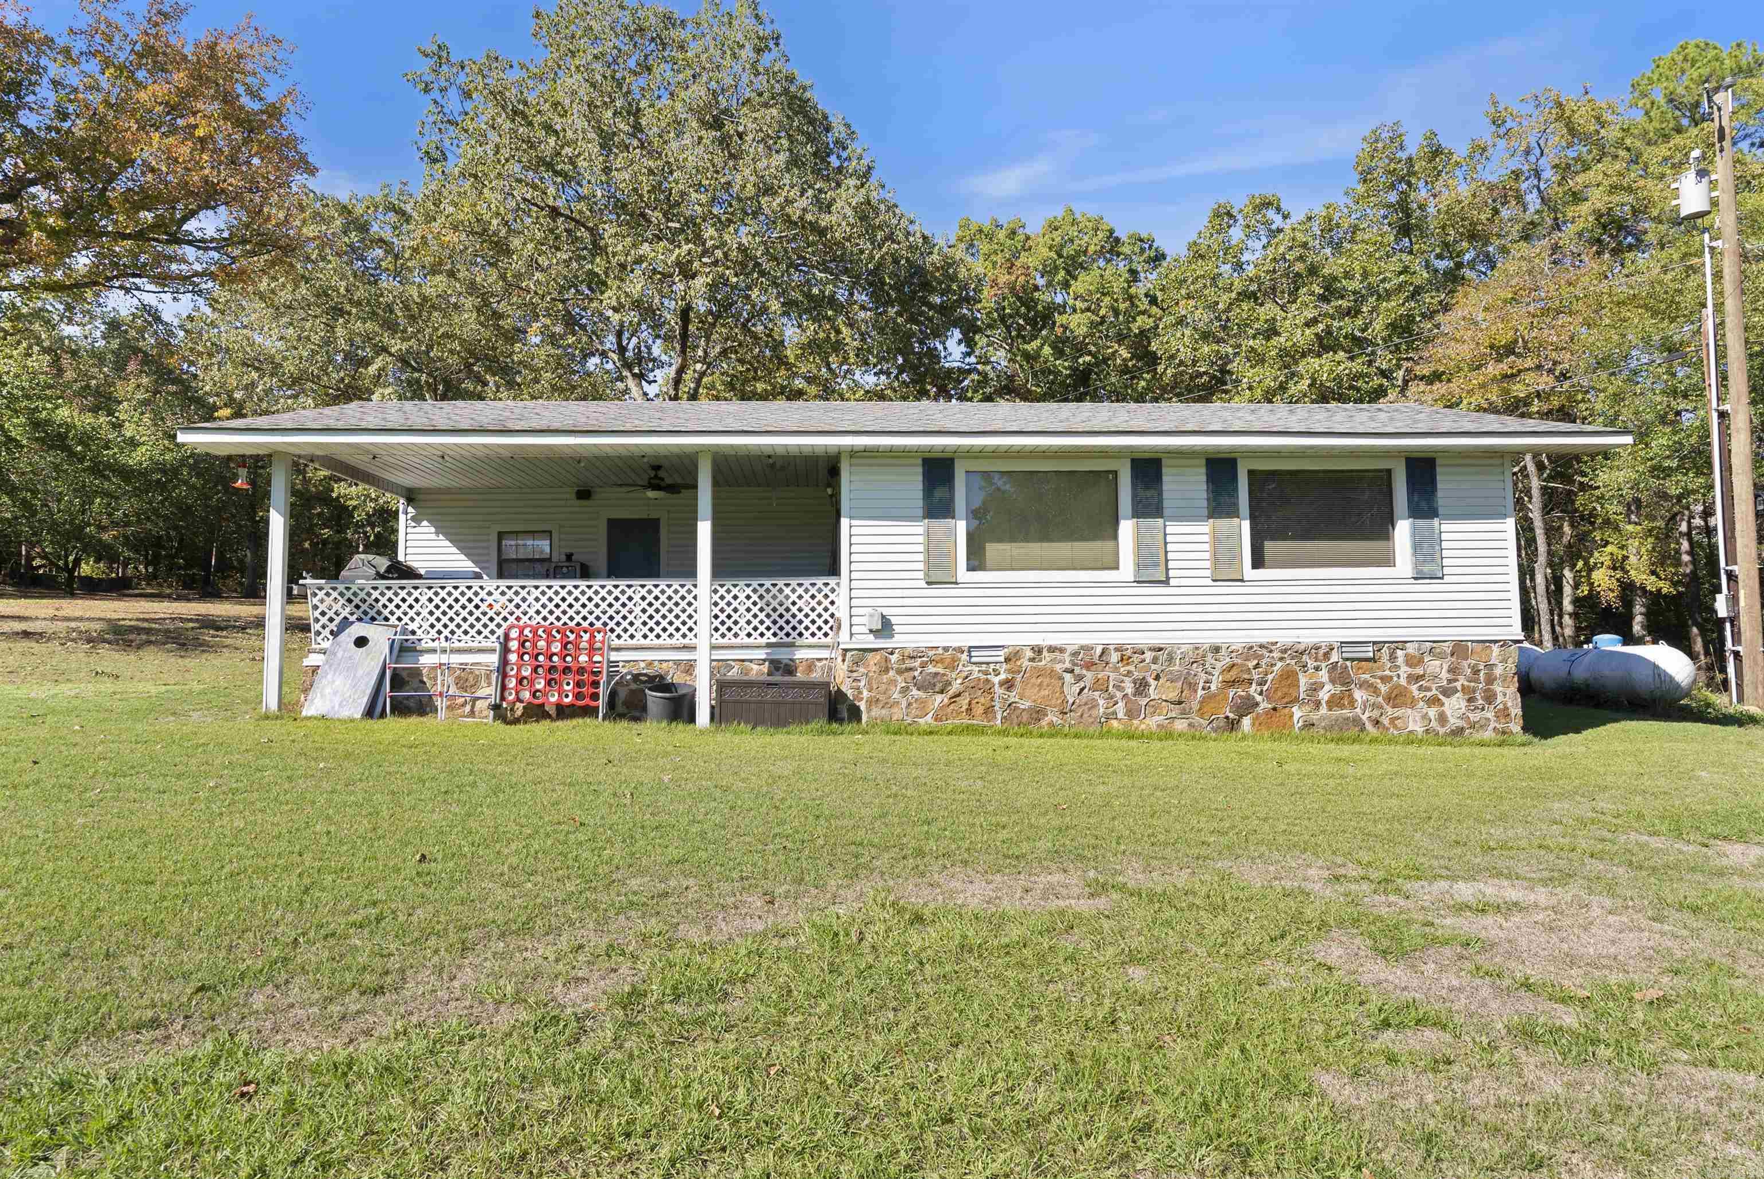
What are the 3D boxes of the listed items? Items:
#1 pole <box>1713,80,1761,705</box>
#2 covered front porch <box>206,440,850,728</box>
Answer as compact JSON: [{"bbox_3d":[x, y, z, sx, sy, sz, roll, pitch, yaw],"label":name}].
[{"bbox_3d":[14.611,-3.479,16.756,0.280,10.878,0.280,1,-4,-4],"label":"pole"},{"bbox_3d":[-3.809,0.062,12.717,6.681,3.244,3.427,0,-4,-4],"label":"covered front porch"}]

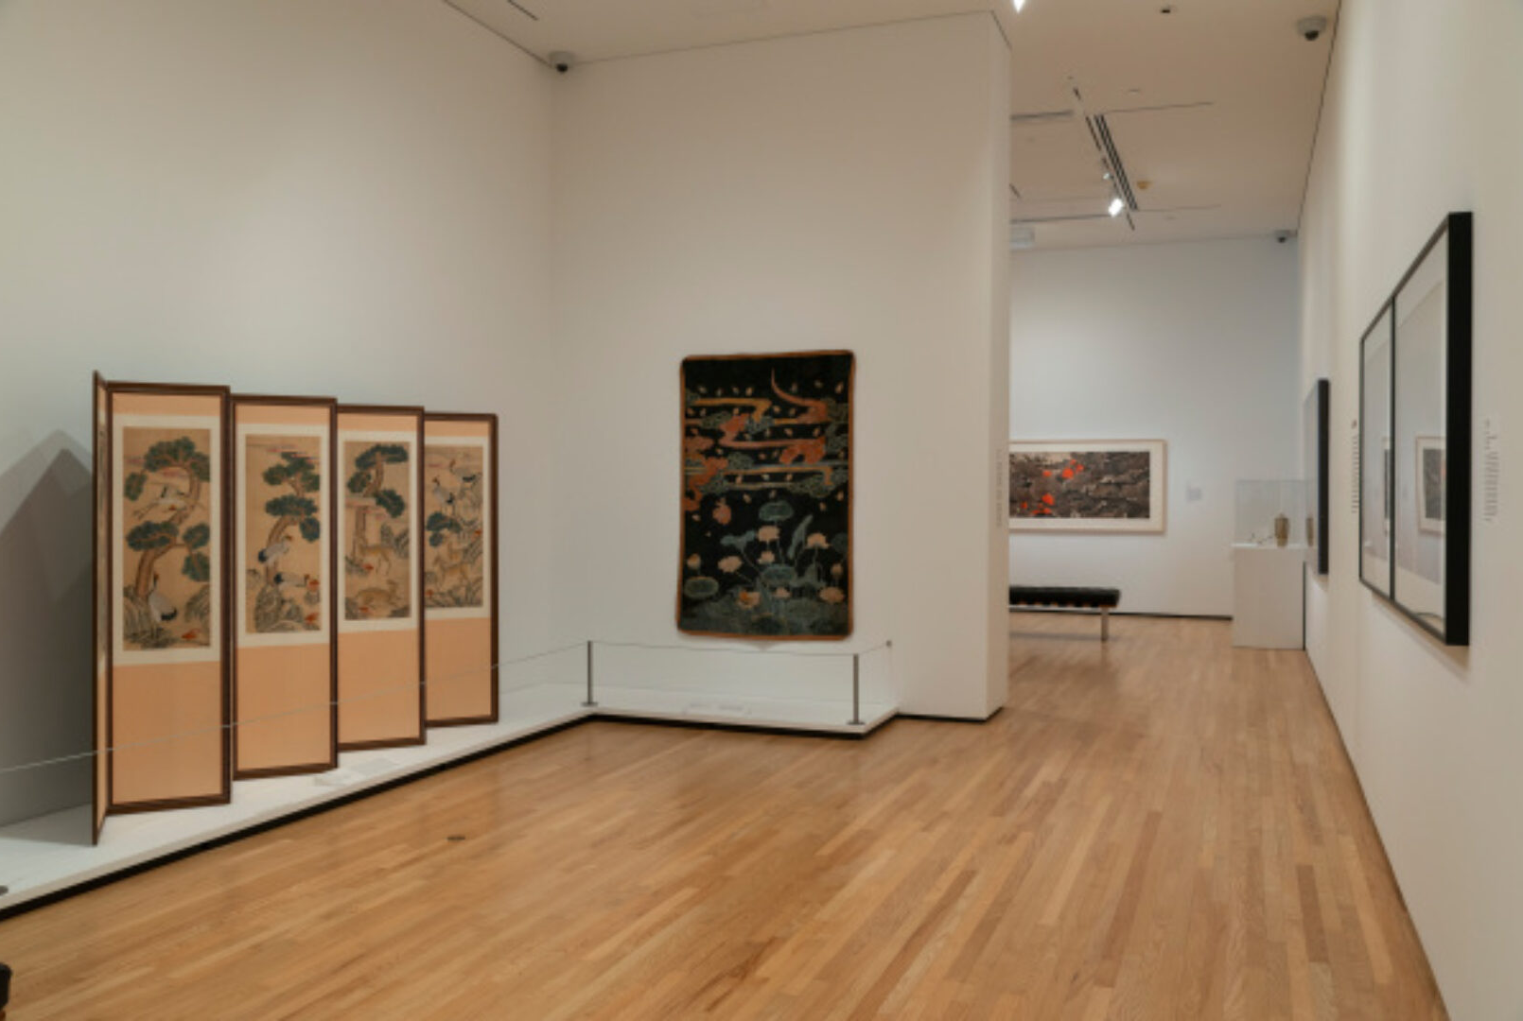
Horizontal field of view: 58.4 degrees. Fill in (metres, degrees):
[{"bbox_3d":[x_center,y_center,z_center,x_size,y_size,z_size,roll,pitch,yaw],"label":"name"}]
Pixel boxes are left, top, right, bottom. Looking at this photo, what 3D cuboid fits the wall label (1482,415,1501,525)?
[{"bbox_3d":[1.590,-0.087,2.973,0.010,0.240,0.215,0,1,20],"label":"wall label"}]

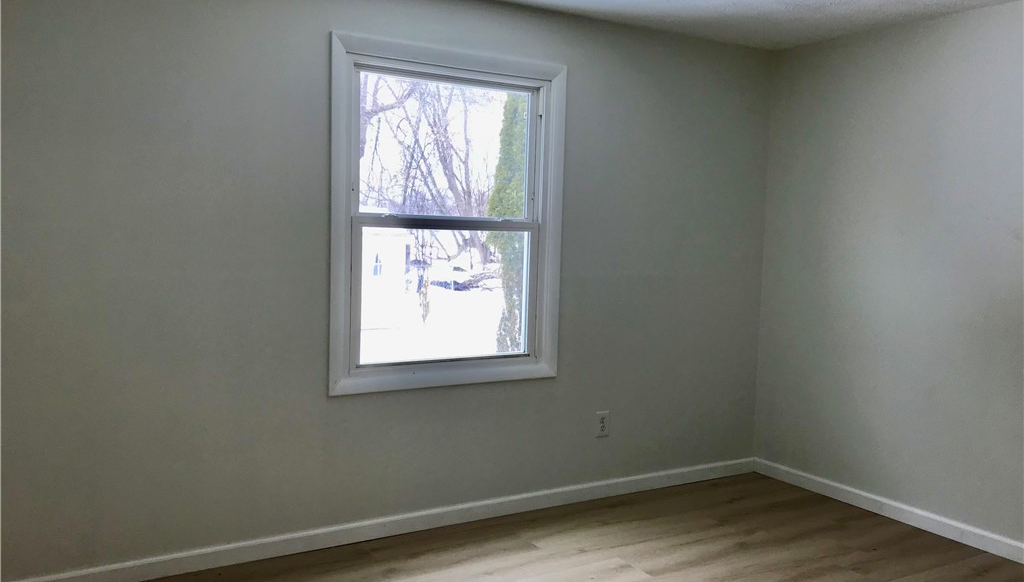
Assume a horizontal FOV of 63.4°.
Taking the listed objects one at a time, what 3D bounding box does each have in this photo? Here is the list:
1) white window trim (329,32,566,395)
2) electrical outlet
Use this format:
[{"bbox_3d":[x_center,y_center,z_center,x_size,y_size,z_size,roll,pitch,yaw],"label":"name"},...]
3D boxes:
[{"bbox_3d":[-0.266,-0.306,3.628,1.110,1.452,0.110,-1,5,-31],"label":"white window trim"},{"bbox_3d":[0.452,0.661,4.088,0.077,0.123,0.010,-1,5,-31],"label":"electrical outlet"}]

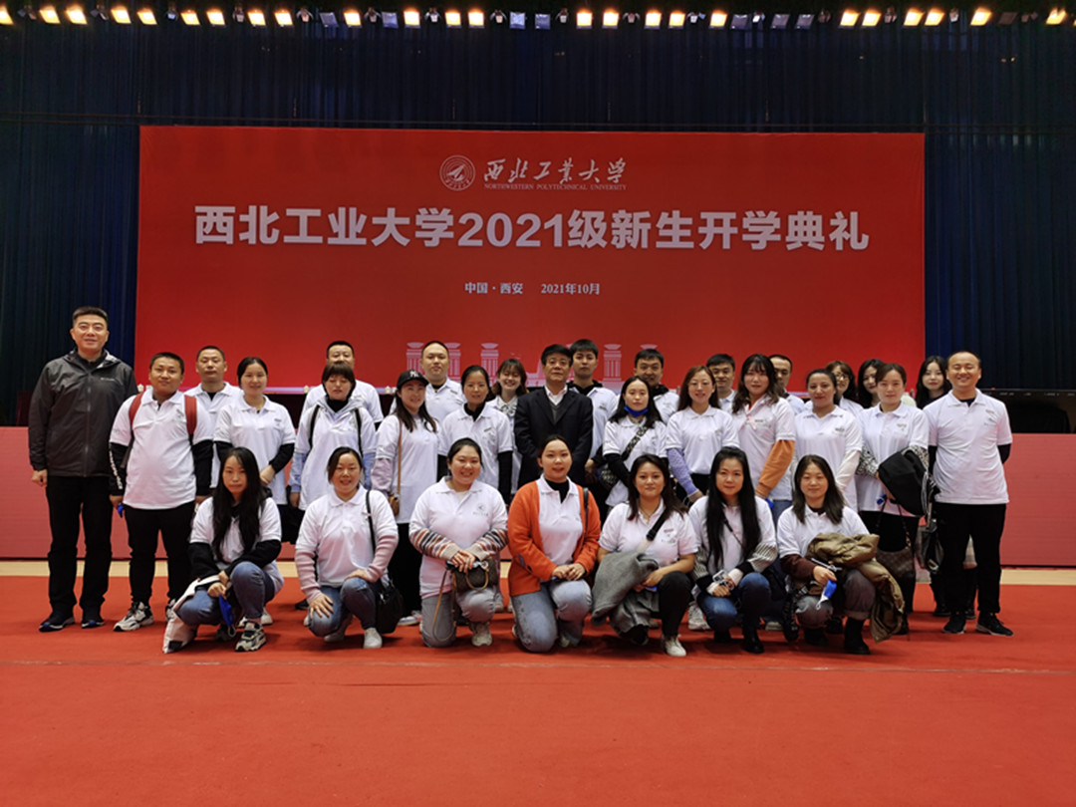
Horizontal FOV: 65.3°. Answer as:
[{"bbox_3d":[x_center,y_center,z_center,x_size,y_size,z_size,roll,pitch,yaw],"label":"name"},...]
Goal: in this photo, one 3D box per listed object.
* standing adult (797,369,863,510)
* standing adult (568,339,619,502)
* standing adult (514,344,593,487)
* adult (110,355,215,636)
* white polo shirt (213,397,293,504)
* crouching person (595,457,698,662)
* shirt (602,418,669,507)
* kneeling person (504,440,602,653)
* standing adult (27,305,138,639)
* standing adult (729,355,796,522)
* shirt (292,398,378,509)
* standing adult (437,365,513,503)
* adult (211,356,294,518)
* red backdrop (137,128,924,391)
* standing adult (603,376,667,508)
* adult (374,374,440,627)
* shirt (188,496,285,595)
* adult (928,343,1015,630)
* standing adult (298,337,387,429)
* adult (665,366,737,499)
[{"bbox_3d":[1.753,0.570,5.050,0.440,1.550,0.310,0,-1,18],"label":"standing adult"},{"bbox_3d":[0.304,0.463,5.500,0.490,1.760,0.320,0,-1,0],"label":"standing adult"},{"bbox_3d":[0.103,0.486,5.280,0.500,1.724,0.310,0,-1,0],"label":"standing adult"},{"bbox_3d":[-2.260,0.512,5.030,0.580,1.639,0.330,1,-1,-19],"label":"adult"},{"bbox_3d":[-1.722,0.285,5.100,0.460,0.672,0.280,1,-1,-11],"label":"white polo shirt"},{"bbox_3d":[0.614,0.813,4.680,0.550,1.053,0.660,0,-1,5],"label":"crouching person"},{"bbox_3d":[0.594,0.362,5.130,0.400,0.560,0.260,0,-1,3],"label":"shirt"},{"bbox_3d":[0.086,0.749,4.700,0.520,1.150,0.620,1,-1,-3],"label":"kneeling person"},{"bbox_3d":[-2.681,0.374,4.970,0.580,1.870,0.340,1,-1,-15],"label":"standing adult"},{"bbox_3d":[1.366,0.527,5.080,0.460,1.646,0.310,0,-1,30],"label":"standing adult"},{"bbox_3d":[-1.233,0.299,5.080,0.480,0.699,0.300,1,-1,-8],"label":"shirt"},{"bbox_3d":[-0.398,0.550,5.232,0.480,1.580,0.310,1,-1,-3],"label":"standing adult"},{"bbox_3d":[-1.726,0.519,5.110,0.480,1.600,0.320,1,-1,-14],"label":"adult"},{"bbox_3d":[-0.116,-2.502,15.000,14.031,4.772,0.100,1,-1,0],"label":"red backdrop"},{"bbox_3d":[0.617,0.586,5.382,0.450,1.537,0.340,1,-1,4],"label":"standing adult"},{"bbox_3d":[-0.804,0.568,5.150,0.460,1.545,0.320,0,-1,-9],"label":"adult"},{"bbox_3d":[-1.654,0.779,4.620,0.490,0.521,0.370,1,-1,-11],"label":"shirt"},{"bbox_3d":[2.552,0.524,4.970,0.490,1.650,0.330,0,-1,17],"label":"adult"},{"bbox_3d":[-1.297,0.461,5.530,0.540,1.753,0.340,1,-1,-8],"label":"standing adult"},{"bbox_3d":[0.994,0.559,5.082,0.470,1.585,0.330,0,-1,7],"label":"adult"}]

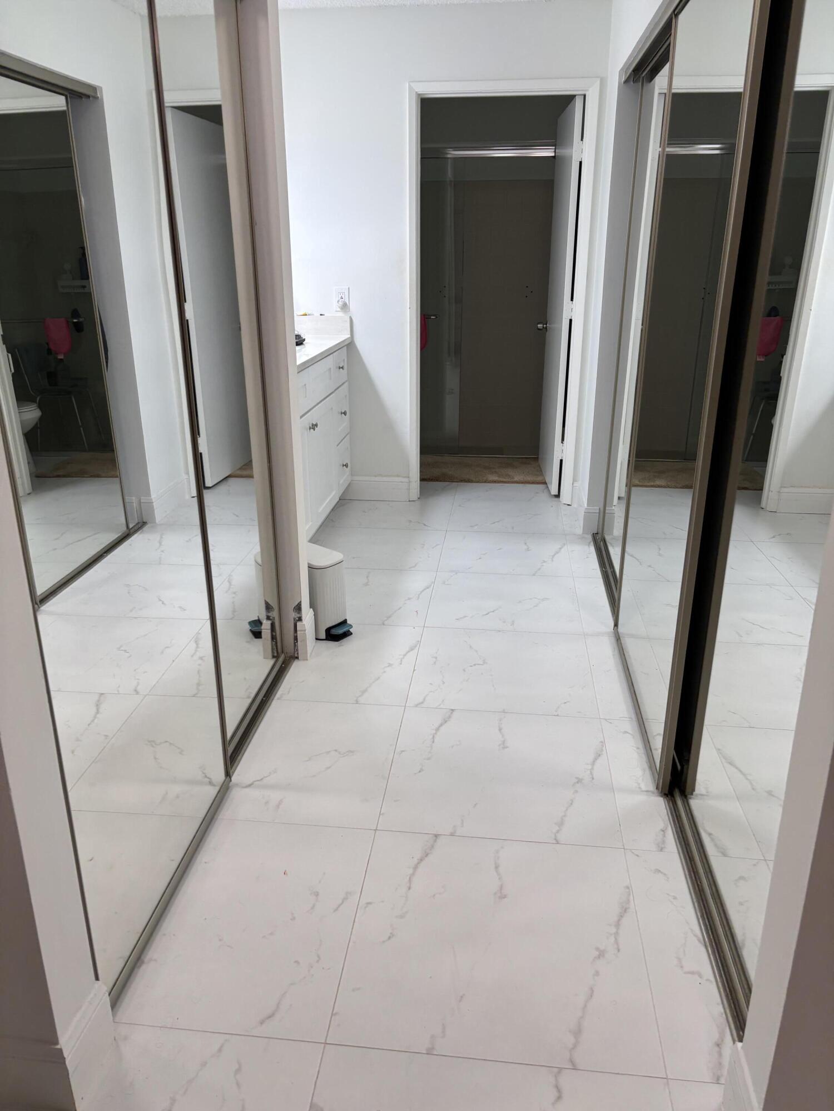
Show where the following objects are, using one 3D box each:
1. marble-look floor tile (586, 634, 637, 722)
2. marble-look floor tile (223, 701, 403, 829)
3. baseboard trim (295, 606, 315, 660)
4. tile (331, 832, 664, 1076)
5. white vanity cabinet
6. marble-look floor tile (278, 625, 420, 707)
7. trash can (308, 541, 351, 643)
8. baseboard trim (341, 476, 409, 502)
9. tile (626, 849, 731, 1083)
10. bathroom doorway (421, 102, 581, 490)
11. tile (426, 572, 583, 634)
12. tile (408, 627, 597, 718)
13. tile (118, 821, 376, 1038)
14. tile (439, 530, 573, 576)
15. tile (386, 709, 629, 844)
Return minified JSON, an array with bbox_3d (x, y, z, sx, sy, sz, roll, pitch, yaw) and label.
[{"bbox_3d":[0.656,0.407,2.829,0.129,0.012,0.595,2,20,6],"label":"marble-look floor tile"},{"bbox_3d":[-0.277,0.570,2.357,0.420,0.012,0.595,2,20,6],"label":"marble-look floor tile"},{"bbox_3d":[-0.393,0.281,2.970,0.036,0.140,0.130,2,20,6],"label":"baseboard trim"},{"bbox_3d":[0.166,0.793,1.749,0.600,0.012,0.595,2,20,6],"label":"tile"},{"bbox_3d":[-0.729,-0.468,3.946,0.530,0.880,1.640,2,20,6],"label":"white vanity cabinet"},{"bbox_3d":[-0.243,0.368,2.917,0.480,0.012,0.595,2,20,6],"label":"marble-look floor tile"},{"bbox_3d":[-0.384,0.136,3.136,0.290,0.300,0.170,14,24,34],"label":"trash can"},{"bbox_3d":[-0.237,-0.387,4.783,0.392,0.143,0.016,2,20,4],"label":"baseboard trim"},{"bbox_3d":[0.541,0.816,1.727,0.145,0.010,0.601,2,20,6],"label":"tile"},{"bbox_3d":[0.422,-1.288,4.481,0.820,2.070,0.130,2,20,6],"label":"bathroom doorway"},{"bbox_3d":[0.357,0.190,3.423,0.600,0.012,0.595,2,20,6],"label":"tile"},{"bbox_3d":[0.294,0.391,2.865,0.600,0.012,0.595,2,20,6],"label":"tile"},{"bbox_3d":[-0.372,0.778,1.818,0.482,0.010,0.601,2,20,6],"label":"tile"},{"bbox_3d":[0.426,-0.012,4.012,0.603,0.010,0.602,2,20,6],"label":"tile"},{"bbox_3d":[0.230,0.592,2.307,0.600,0.012,0.595,2,20,6],"label":"tile"}]

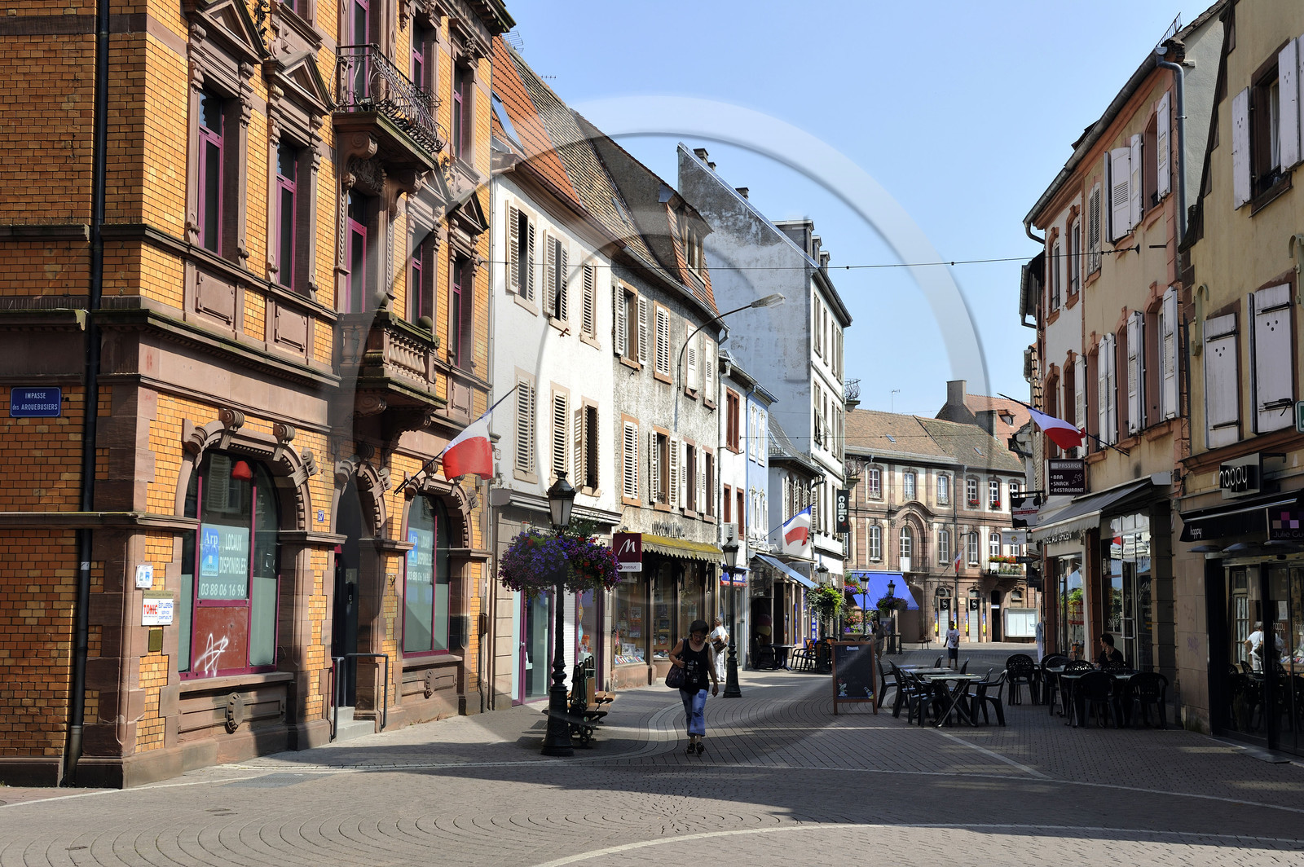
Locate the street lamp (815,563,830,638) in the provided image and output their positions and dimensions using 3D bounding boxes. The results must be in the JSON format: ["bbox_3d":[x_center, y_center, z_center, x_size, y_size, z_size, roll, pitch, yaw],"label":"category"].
[{"bbox_3d":[5.265,5.631,53.361,0.400,3.380,0.400,0,-5,0],"label":"street lamp"}]

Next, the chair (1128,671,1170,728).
[{"bbox_3d":[7.402,3.963,25.841,0.560,0.830,0.560,-2,-6,26],"label":"chair"}]

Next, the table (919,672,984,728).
[{"bbox_3d":[4.588,4.071,26.455,0.760,0.740,0.780,0,-5,3],"label":"table"}]

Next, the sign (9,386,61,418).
[{"bbox_3d":[-6.020,-0.306,16.980,0.500,0.300,0.020,0,-5,4],"label":"sign"}]

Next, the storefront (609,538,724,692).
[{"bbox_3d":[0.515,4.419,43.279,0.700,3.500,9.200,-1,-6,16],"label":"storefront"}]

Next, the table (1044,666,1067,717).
[{"bbox_3d":[7.085,4.374,29.297,0.760,0.740,0.760,0,-5,3],"label":"table"}]

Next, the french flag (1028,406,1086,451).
[{"bbox_3d":[6.706,-0.076,28.800,0.970,0.740,0.250,0,-5,3],"label":"french flag"}]

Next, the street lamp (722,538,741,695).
[{"bbox_3d":[1.699,3.895,36.880,0.400,3.351,0.400,0,-6,0],"label":"street lamp"}]

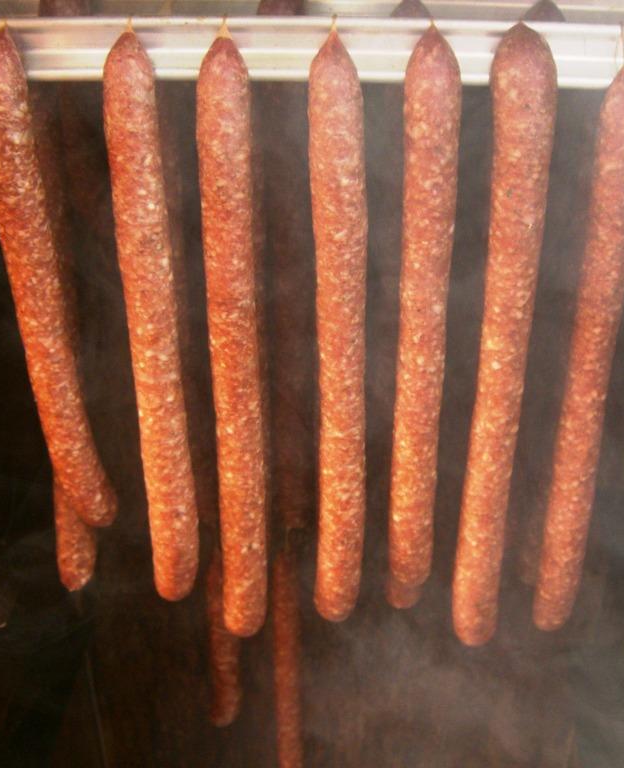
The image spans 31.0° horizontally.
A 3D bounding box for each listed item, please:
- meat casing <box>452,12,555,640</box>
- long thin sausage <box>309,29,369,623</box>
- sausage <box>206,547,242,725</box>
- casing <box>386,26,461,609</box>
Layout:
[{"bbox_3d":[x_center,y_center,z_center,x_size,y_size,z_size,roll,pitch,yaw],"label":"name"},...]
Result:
[{"bbox_3d":[0.126,-0.005,0.771,0.040,0.473,0.038,-1,31,1],"label":"meat casing"},{"bbox_3d":[0.018,-0.013,0.763,0.037,0.444,0.036,-1,31,1],"label":"long thin sausage"},{"bbox_3d":[-0.091,0.264,1.158,0.032,0.227,0.031,1,31,0],"label":"sausage"},{"bbox_3d":[0.073,-0.025,0.757,0.037,0.421,0.036,-1,31,0],"label":"casing"}]

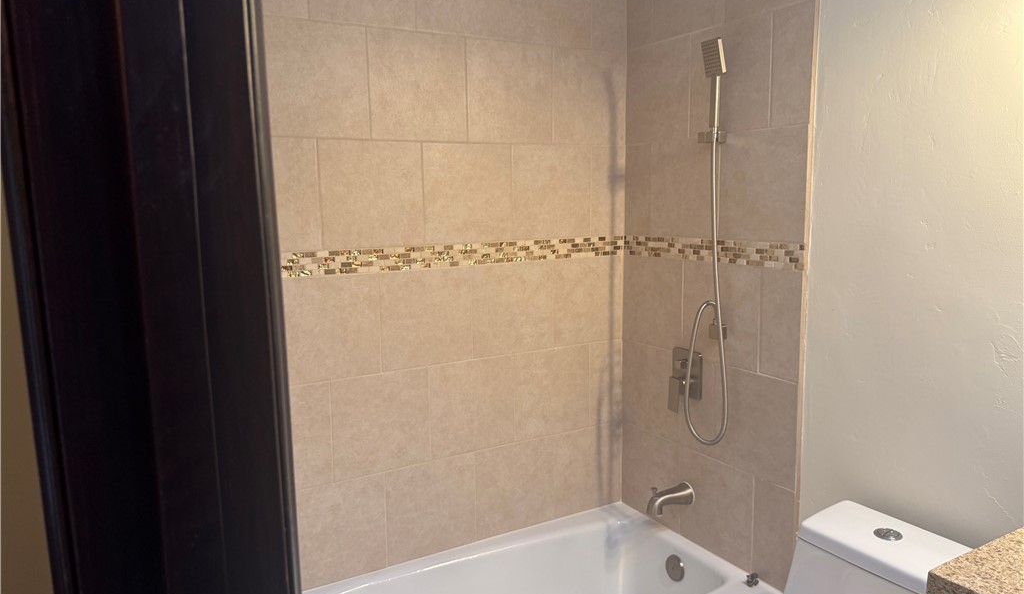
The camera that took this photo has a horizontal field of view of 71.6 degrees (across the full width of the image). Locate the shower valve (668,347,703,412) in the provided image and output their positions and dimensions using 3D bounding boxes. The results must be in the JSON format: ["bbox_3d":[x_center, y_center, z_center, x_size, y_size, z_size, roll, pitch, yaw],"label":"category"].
[{"bbox_3d":[0.542,0.272,2.290,0.060,0.196,0.132,-6,9,-29],"label":"shower valve"}]

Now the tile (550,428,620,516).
[{"bbox_3d":[0.276,0.621,2.552,0.294,0.307,0.010,-5,9,-29],"label":"tile"}]

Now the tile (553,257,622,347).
[{"bbox_3d":[0.268,0.014,2.468,0.293,0.302,0.010,-5,9,-29],"label":"tile"}]

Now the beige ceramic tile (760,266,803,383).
[{"bbox_3d":[0.740,0.076,1.950,0.010,0.303,0.136,-5,9,-29],"label":"beige ceramic tile"}]

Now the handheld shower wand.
[{"bbox_3d":[0.574,-0.139,2.095,0.105,1.177,0.160,-6,9,-29],"label":"handheld shower wand"}]

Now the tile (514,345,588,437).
[{"bbox_3d":[0.142,0.331,2.454,0.306,0.305,0.010,-6,9,-29],"label":"tile"}]

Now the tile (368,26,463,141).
[{"bbox_3d":[-0.273,-0.617,2.092,0.306,0.309,0.010,-6,9,-29],"label":"tile"}]

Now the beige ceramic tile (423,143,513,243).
[{"bbox_3d":[-0.134,-0.324,2.210,0.306,0.304,0.010,-6,9,-29],"label":"beige ceramic tile"}]

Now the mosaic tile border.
[{"bbox_3d":[0.021,-0.088,1.883,1.300,0.067,0.761,-5,9,-29],"label":"mosaic tile border"}]

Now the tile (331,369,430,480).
[{"bbox_3d":[-0.390,0.379,2.138,0.303,0.302,0.010,-5,9,-29],"label":"tile"}]

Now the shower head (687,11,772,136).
[{"bbox_3d":[0.568,-0.598,2.009,0.049,0.247,0.071,-5,9,-29],"label":"shower head"}]

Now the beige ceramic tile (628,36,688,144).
[{"bbox_3d":[0.472,-0.659,2.304,0.010,0.303,0.309,-5,9,-29],"label":"beige ceramic tile"}]

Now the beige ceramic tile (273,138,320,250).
[{"bbox_3d":[-0.666,-0.273,1.898,0.303,0.303,0.010,-5,9,-29],"label":"beige ceramic tile"}]

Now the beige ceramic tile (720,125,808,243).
[{"bbox_3d":[0.693,-0.307,1.970,0.010,0.303,0.302,-5,9,-29],"label":"beige ceramic tile"}]

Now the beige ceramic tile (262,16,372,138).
[{"bbox_3d":[-0.541,-0.592,1.934,0.305,0.305,0.010,-5,9,-29],"label":"beige ceramic tile"}]

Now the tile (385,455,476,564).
[{"bbox_3d":[-0.257,0.675,2.270,0.306,0.305,0.010,-6,9,-29],"label":"tile"}]

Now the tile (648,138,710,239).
[{"bbox_3d":[0.542,-0.339,2.233,0.010,0.304,0.304,-5,9,-29],"label":"tile"}]

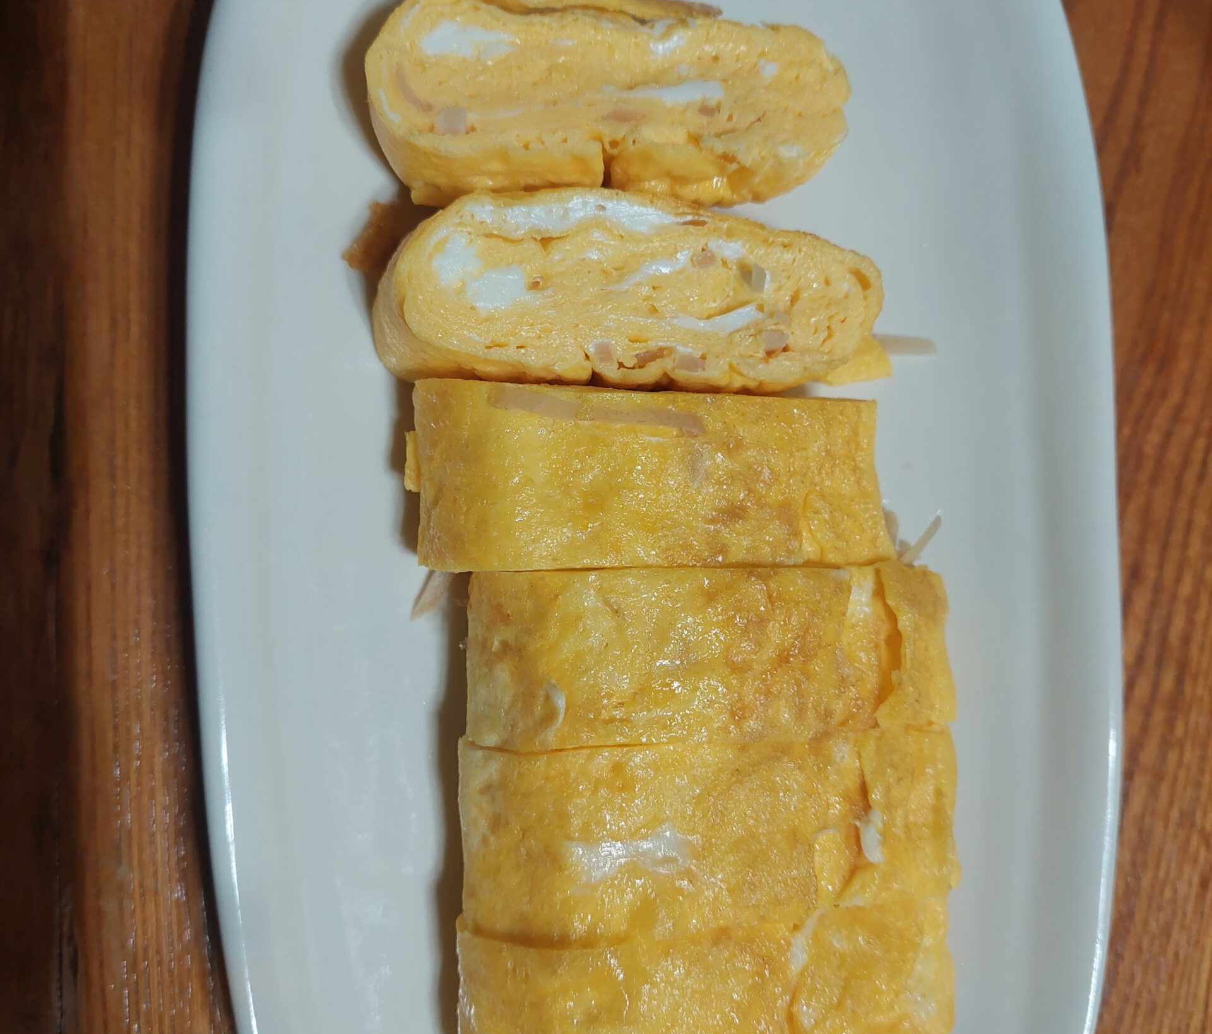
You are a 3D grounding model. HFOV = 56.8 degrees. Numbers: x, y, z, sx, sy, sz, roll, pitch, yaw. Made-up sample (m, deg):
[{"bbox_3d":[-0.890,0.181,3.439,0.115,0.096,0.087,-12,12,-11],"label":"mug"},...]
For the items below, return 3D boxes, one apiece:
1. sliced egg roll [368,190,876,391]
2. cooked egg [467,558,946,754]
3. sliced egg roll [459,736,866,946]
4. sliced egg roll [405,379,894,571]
[{"bbox_3d":[0.003,-0.040,0.207,0.088,0.031,0.027,7,90,-3],"label":"sliced egg roll"},{"bbox_3d":[0.019,0.025,0.209,0.089,0.029,0.030,-2,90,-3],"label":"cooked egg"},{"bbox_3d":[0.016,0.059,0.209,0.085,0.029,0.029,-2,90,-3],"label":"sliced egg roll"},{"bbox_3d":[0.009,-0.007,0.208,0.088,0.029,0.032,2,90,-3],"label":"sliced egg roll"}]

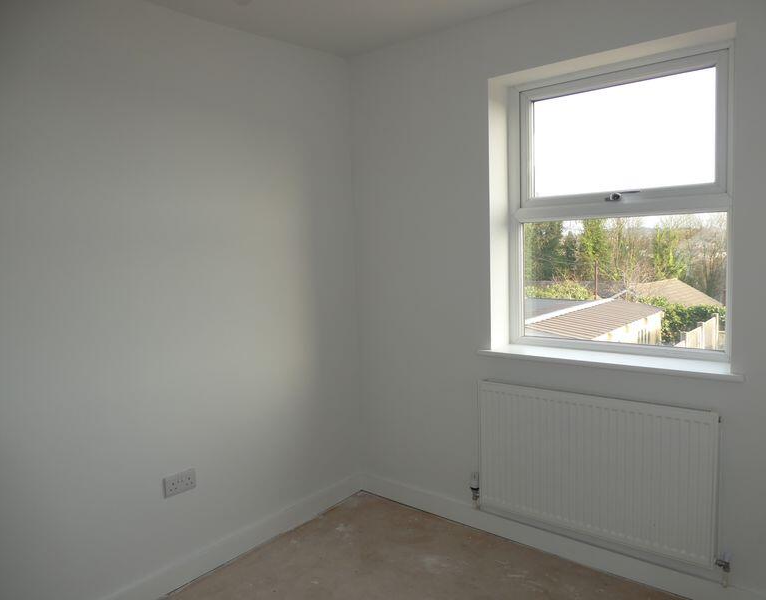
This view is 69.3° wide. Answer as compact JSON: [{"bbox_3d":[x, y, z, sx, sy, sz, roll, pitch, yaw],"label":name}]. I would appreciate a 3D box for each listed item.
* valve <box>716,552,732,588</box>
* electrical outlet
[{"bbox_3d":[1.296,1.026,2.114,0.062,0.138,0.042,3,7,39],"label":"valve"},{"bbox_3d":[-0.877,0.798,2.410,0.013,0.087,0.146,3,7,39],"label":"electrical outlet"}]

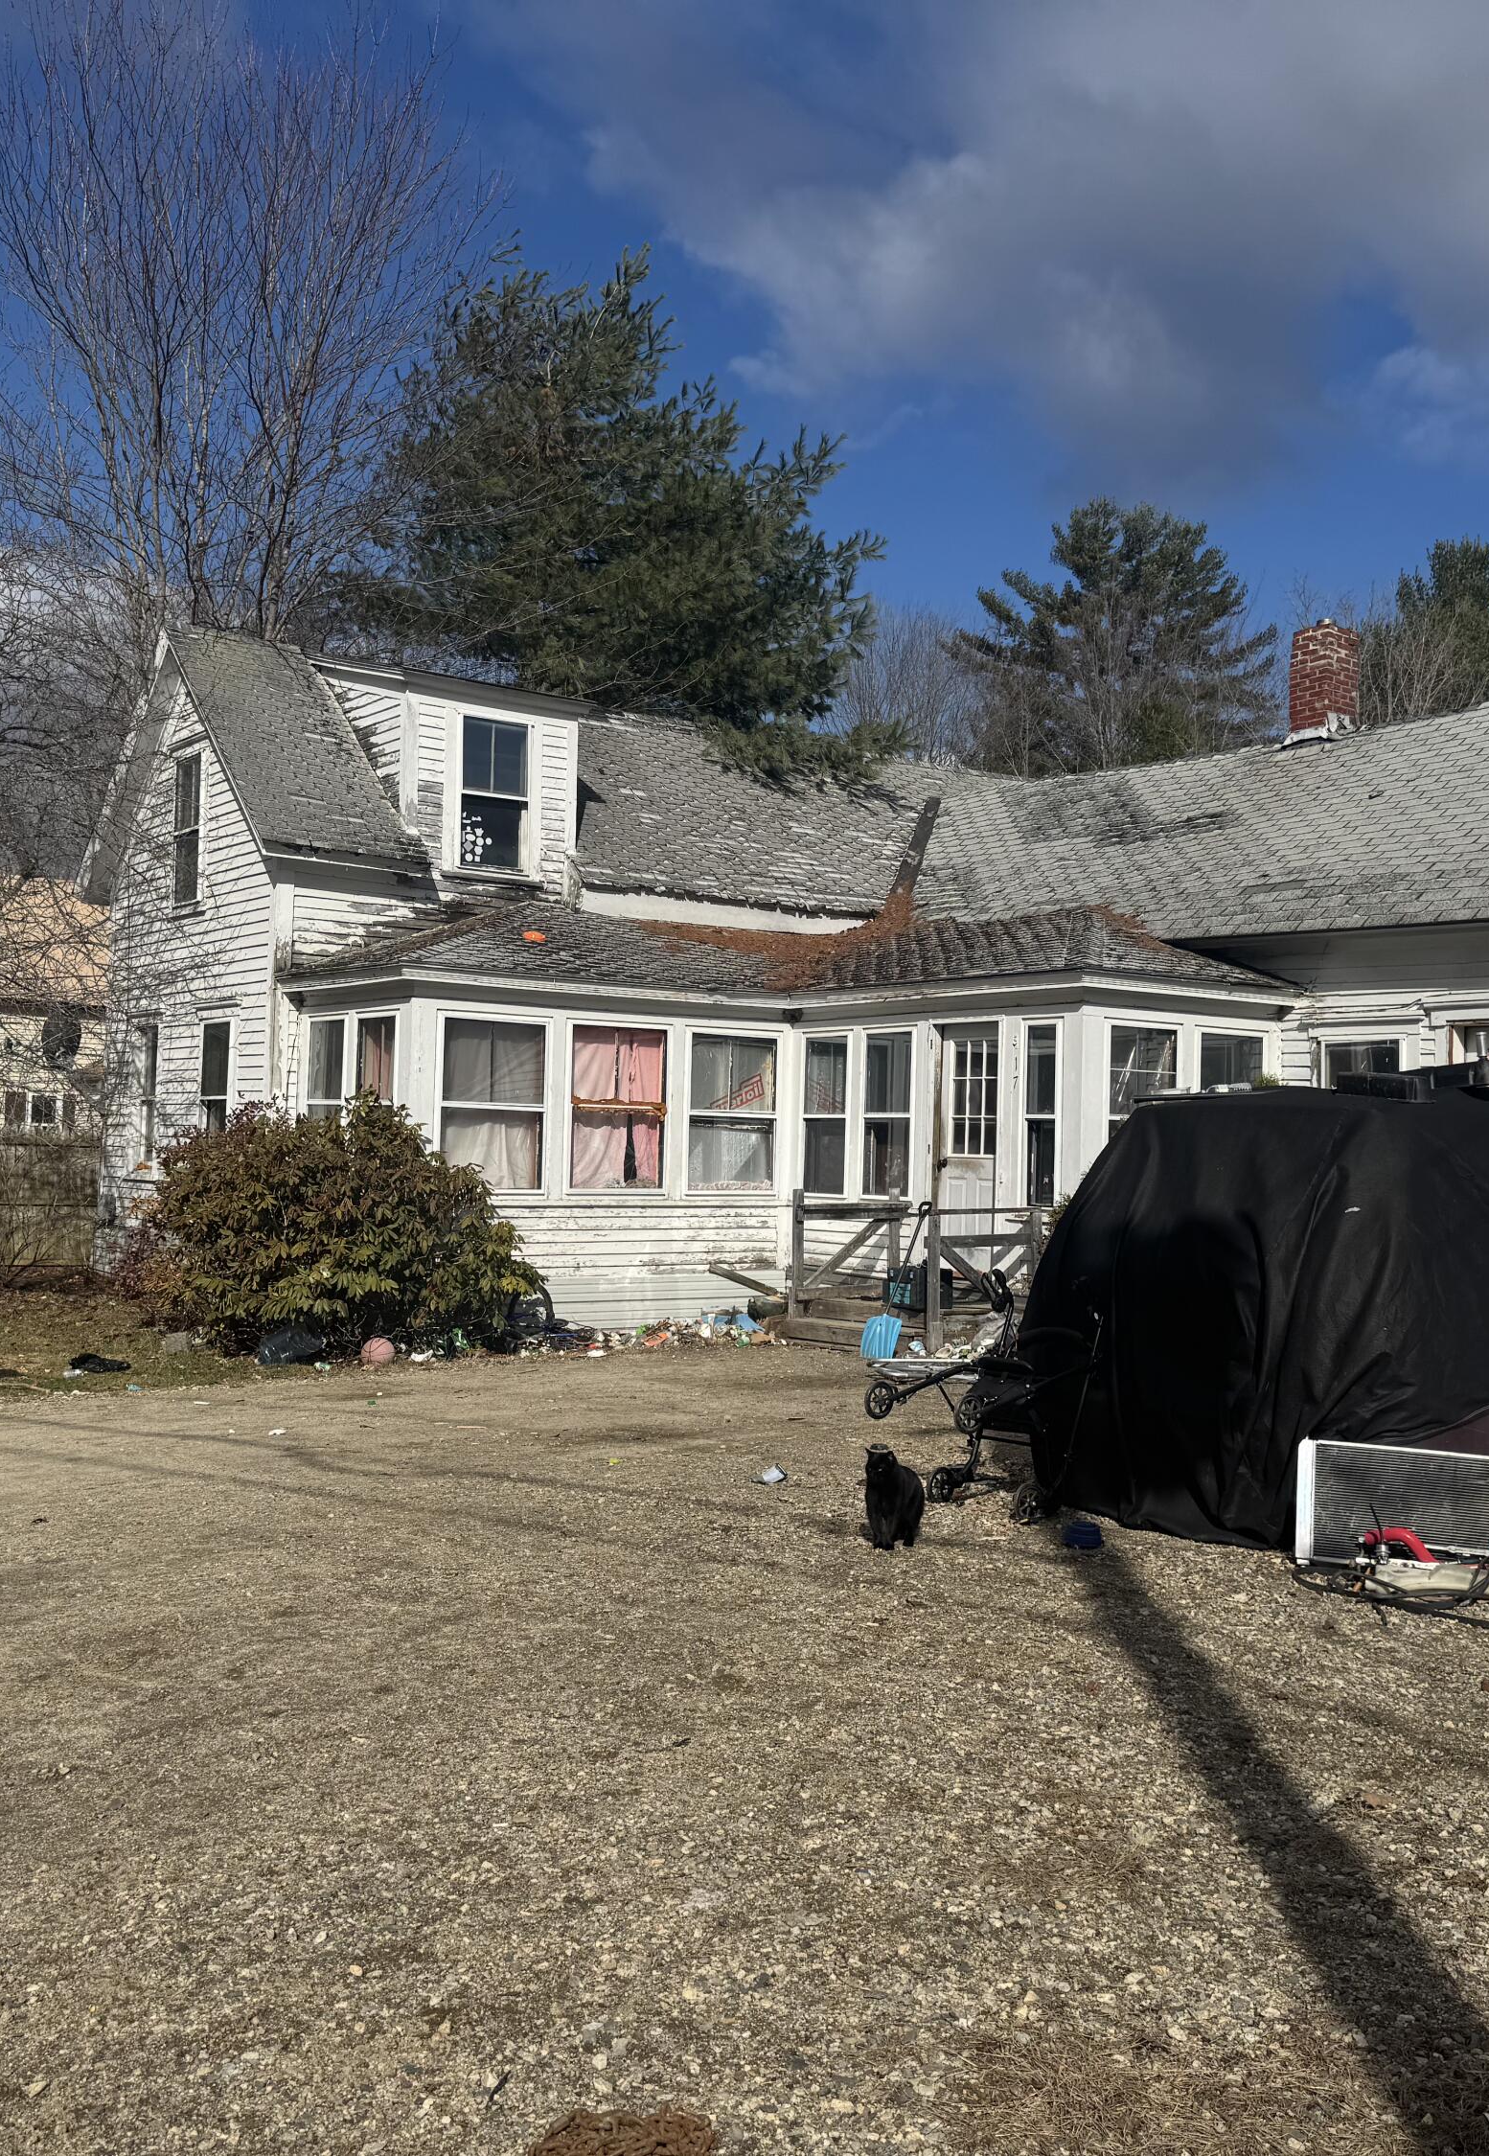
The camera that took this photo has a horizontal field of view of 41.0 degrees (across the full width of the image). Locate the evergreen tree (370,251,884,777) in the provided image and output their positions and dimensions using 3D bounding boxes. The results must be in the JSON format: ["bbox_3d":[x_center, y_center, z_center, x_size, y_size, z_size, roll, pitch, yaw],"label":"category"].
[{"bbox_3d":[-1.581,-4.217,26.167,7.300,13.200,7.300,1,-2,0],"label":"evergreen tree"}]

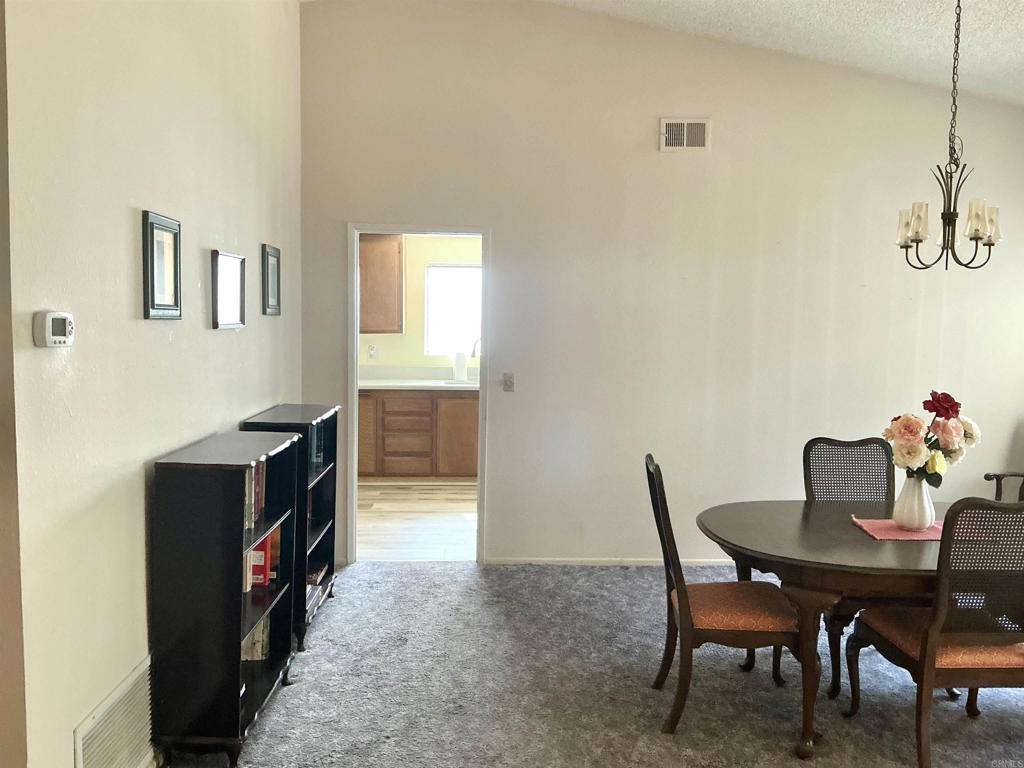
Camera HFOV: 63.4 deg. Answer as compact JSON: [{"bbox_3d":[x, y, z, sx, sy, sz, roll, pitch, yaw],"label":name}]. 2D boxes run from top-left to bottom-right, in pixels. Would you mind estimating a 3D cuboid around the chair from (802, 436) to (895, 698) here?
[{"bbox_3d":[1.601,0.780,3.703,0.530,1.005,0.640,1,4,-2],"label":"chair"}]

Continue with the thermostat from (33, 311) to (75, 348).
[{"bbox_3d":[-1.175,-0.140,2.128,0.033,0.095,0.142,1,5,-2],"label":"thermostat"}]

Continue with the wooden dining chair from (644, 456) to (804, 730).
[{"bbox_3d":[0.862,0.808,3.290,0.647,1.015,0.537,1,5,3],"label":"wooden dining chair"}]

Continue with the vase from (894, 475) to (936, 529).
[{"bbox_3d":[1.631,0.468,3.346,0.171,0.221,0.171,1,5,-2],"label":"vase"}]

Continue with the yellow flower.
[{"bbox_3d":[1.703,0.319,3.316,0.085,0.100,0.082,1,5,-2],"label":"yellow flower"}]

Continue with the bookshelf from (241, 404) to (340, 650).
[{"bbox_3d":[-1.083,0.674,4.135,0.325,1.060,0.770,1,4,-2],"label":"bookshelf"}]

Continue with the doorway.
[{"bbox_3d":[-0.583,0.081,5.184,0.868,2.100,0.130,1,4,-2],"label":"doorway"}]

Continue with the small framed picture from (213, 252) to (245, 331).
[{"bbox_3d":[-1.224,-0.402,3.593,0.025,0.313,0.392,1,5,-2],"label":"small framed picture"}]

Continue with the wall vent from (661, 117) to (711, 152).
[{"bbox_3d":[1.062,-1.516,5.051,0.308,0.197,0.020,1,4,-2],"label":"wall vent"}]

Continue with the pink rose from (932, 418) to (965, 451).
[{"bbox_3d":[1.762,0.204,3.343,0.112,0.112,0.108,1,4,-2],"label":"pink rose"}]

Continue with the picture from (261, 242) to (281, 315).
[{"bbox_3d":[-1.248,-0.533,4.300,0.022,0.349,0.293,1,5,-2],"label":"picture"}]

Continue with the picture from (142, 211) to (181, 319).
[{"bbox_3d":[-1.215,-0.402,2.889,0.022,0.356,0.283,1,4,-2],"label":"picture"}]

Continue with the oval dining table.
[{"bbox_3d":[1.610,0.949,3.300,1.710,0.730,1.110,1,4,-2],"label":"oval dining table"}]

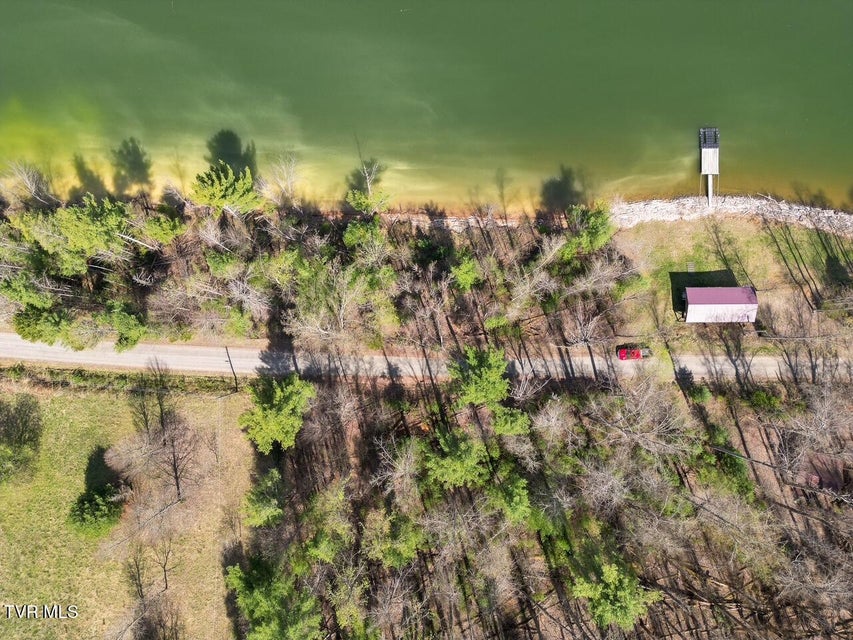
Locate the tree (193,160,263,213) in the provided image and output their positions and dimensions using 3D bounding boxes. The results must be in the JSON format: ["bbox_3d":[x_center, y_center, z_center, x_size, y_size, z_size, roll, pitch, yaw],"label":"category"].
[{"bbox_3d":[-35.018,-22.964,104.086,12.000,11.000,8.000,0,88,0],"label":"tree"}]

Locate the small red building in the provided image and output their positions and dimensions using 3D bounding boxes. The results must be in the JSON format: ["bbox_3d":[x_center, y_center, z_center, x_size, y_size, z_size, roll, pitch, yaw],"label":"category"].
[{"bbox_3d":[51.153,-2.590,104.008,12.000,4.600,6.100,0,88,0],"label":"small red building"}]

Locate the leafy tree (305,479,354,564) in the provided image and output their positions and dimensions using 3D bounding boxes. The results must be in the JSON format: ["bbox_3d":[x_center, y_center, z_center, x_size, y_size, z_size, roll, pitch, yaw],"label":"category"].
[{"bbox_3d":[-15.800,32.700,98.500,7.800,13.000,7.800,0,90,0],"label":"leafy tree"}]

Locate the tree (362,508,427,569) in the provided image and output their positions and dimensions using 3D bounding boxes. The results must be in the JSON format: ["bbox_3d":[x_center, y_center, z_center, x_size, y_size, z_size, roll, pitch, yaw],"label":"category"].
[{"bbox_3d":[-5.300,36.000,98.500,9.300,12.000,9.300,0,90,0],"label":"tree"}]

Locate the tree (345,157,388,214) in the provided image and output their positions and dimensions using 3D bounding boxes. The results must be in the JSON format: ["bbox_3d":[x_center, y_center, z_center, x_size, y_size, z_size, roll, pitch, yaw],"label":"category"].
[{"bbox_3d":[-10.300,-22.600,103.500,7.400,11.500,7.400,0,90,0],"label":"tree"}]

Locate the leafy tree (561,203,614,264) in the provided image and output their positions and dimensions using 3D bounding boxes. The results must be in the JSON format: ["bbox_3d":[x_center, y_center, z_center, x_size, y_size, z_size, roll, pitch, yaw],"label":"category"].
[{"bbox_3d":[27.913,-14.777,102.231,7.700,13.000,7.700,0,88,0],"label":"leafy tree"}]

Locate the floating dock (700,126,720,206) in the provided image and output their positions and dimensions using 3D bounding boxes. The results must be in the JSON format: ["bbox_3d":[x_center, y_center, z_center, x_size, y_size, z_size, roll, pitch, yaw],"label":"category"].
[{"bbox_3d":[52.600,-28.300,109.500,3.400,1.100,14.400,0,90,0],"label":"floating dock"}]

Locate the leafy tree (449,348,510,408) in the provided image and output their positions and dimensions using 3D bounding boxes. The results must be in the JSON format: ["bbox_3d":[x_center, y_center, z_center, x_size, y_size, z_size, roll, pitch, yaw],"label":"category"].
[{"bbox_3d":[9.082,9.660,97.675,9.800,15.000,10.000,0,88,0],"label":"leafy tree"}]

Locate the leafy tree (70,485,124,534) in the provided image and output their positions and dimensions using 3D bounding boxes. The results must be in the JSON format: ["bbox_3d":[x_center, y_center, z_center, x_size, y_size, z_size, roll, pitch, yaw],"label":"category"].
[{"bbox_3d":[-55.476,31.447,99.738,7.500,8.000,7.000,0,88,0],"label":"leafy tree"}]

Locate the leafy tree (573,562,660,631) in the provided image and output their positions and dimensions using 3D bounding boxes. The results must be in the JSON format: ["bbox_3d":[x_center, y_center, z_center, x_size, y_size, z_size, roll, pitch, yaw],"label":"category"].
[{"bbox_3d":[31.201,45.406,97.134,13.000,13.000,11.000,0,88,0],"label":"leafy tree"}]

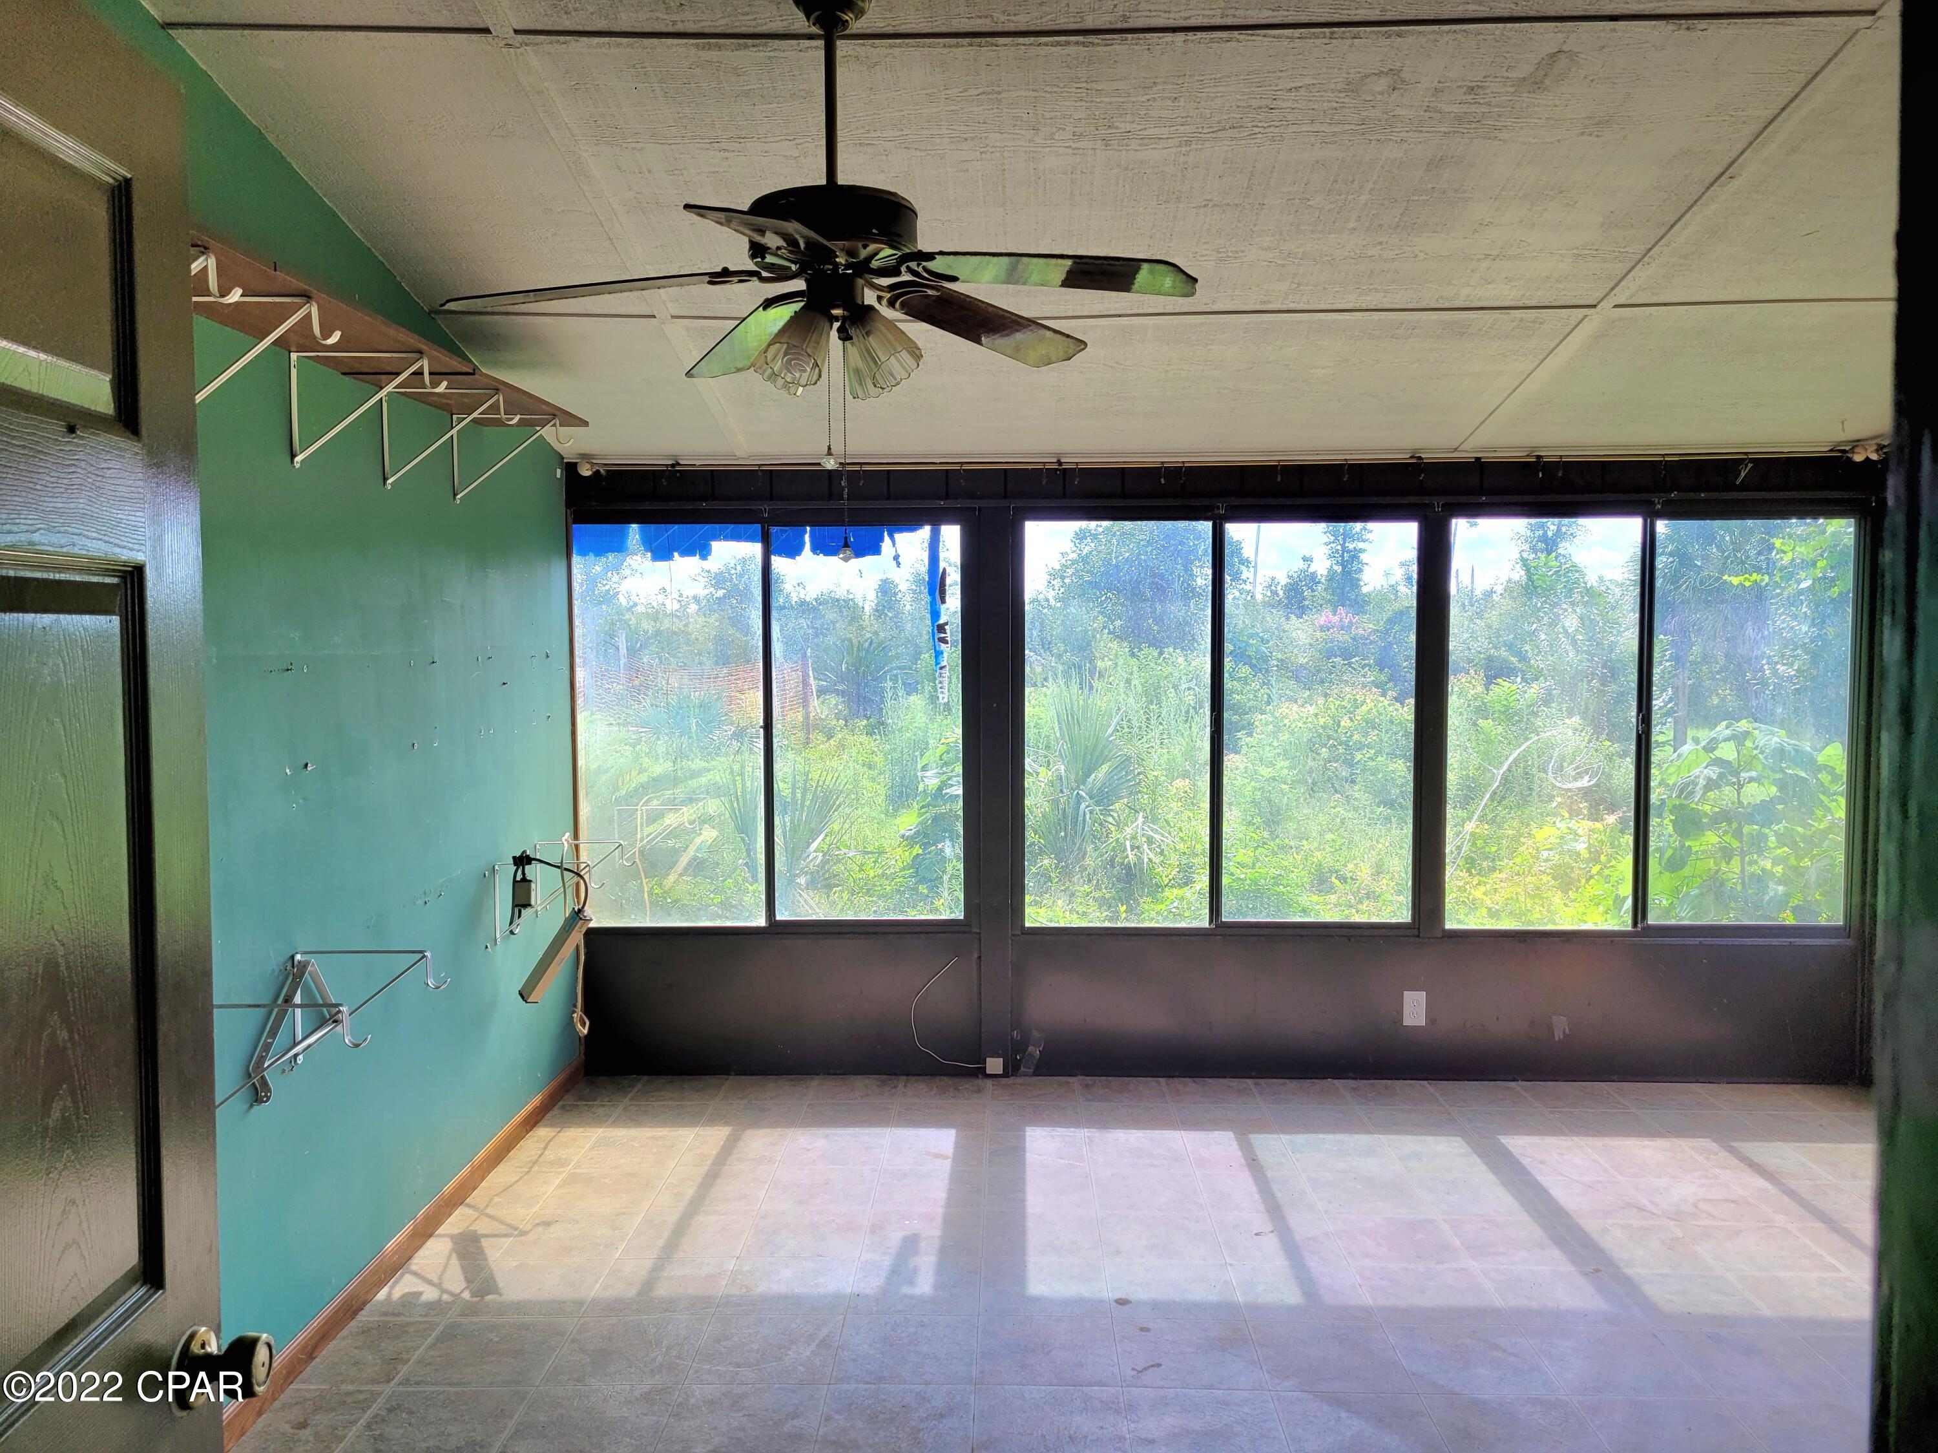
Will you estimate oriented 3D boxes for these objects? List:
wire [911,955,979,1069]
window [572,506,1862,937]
[{"bbox_3d":[-0.079,1.008,5.133,0.248,0.399,0.030,0,4,2],"label":"wire"},{"bbox_3d":[0.836,-0.021,5.066,4.481,1.530,0.100,0,4,2],"label":"window"}]

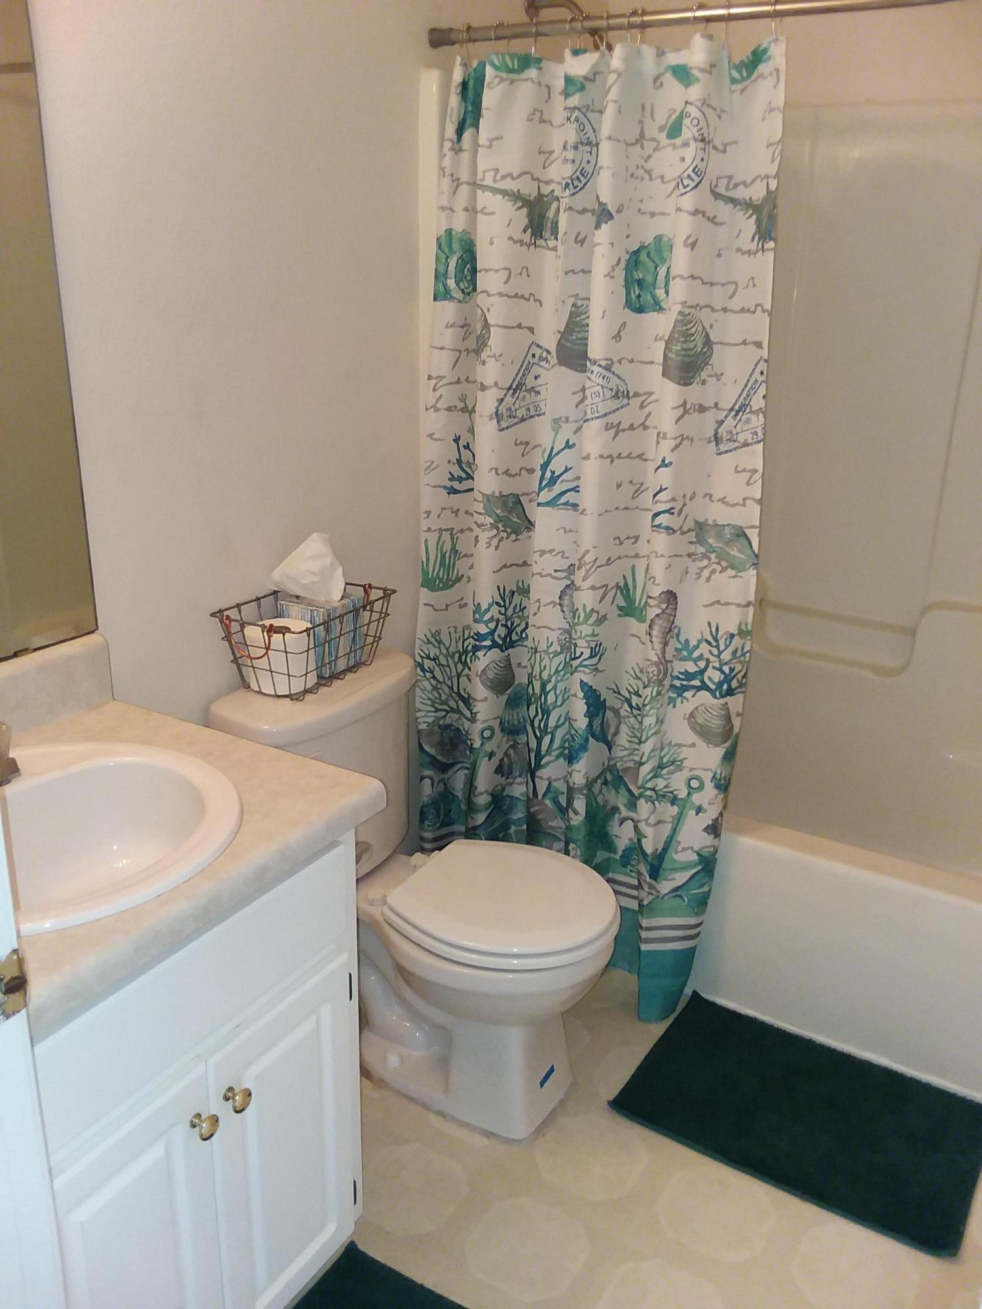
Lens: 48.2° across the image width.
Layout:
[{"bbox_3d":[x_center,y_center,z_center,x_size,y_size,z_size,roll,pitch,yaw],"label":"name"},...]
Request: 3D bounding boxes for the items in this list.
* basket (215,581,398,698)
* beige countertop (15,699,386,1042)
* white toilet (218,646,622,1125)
[{"bbox_3d":[-0.337,-0.027,2.027,0.195,0.145,0.298,12,22,27],"label":"basket"},{"bbox_3d":[-0.537,0.223,1.359,0.553,0.042,0.608,13,22,29],"label":"beige countertop"},{"bbox_3d":[-0.109,0.453,2.035,0.688,0.743,0.455,13,22,29],"label":"white toilet"}]

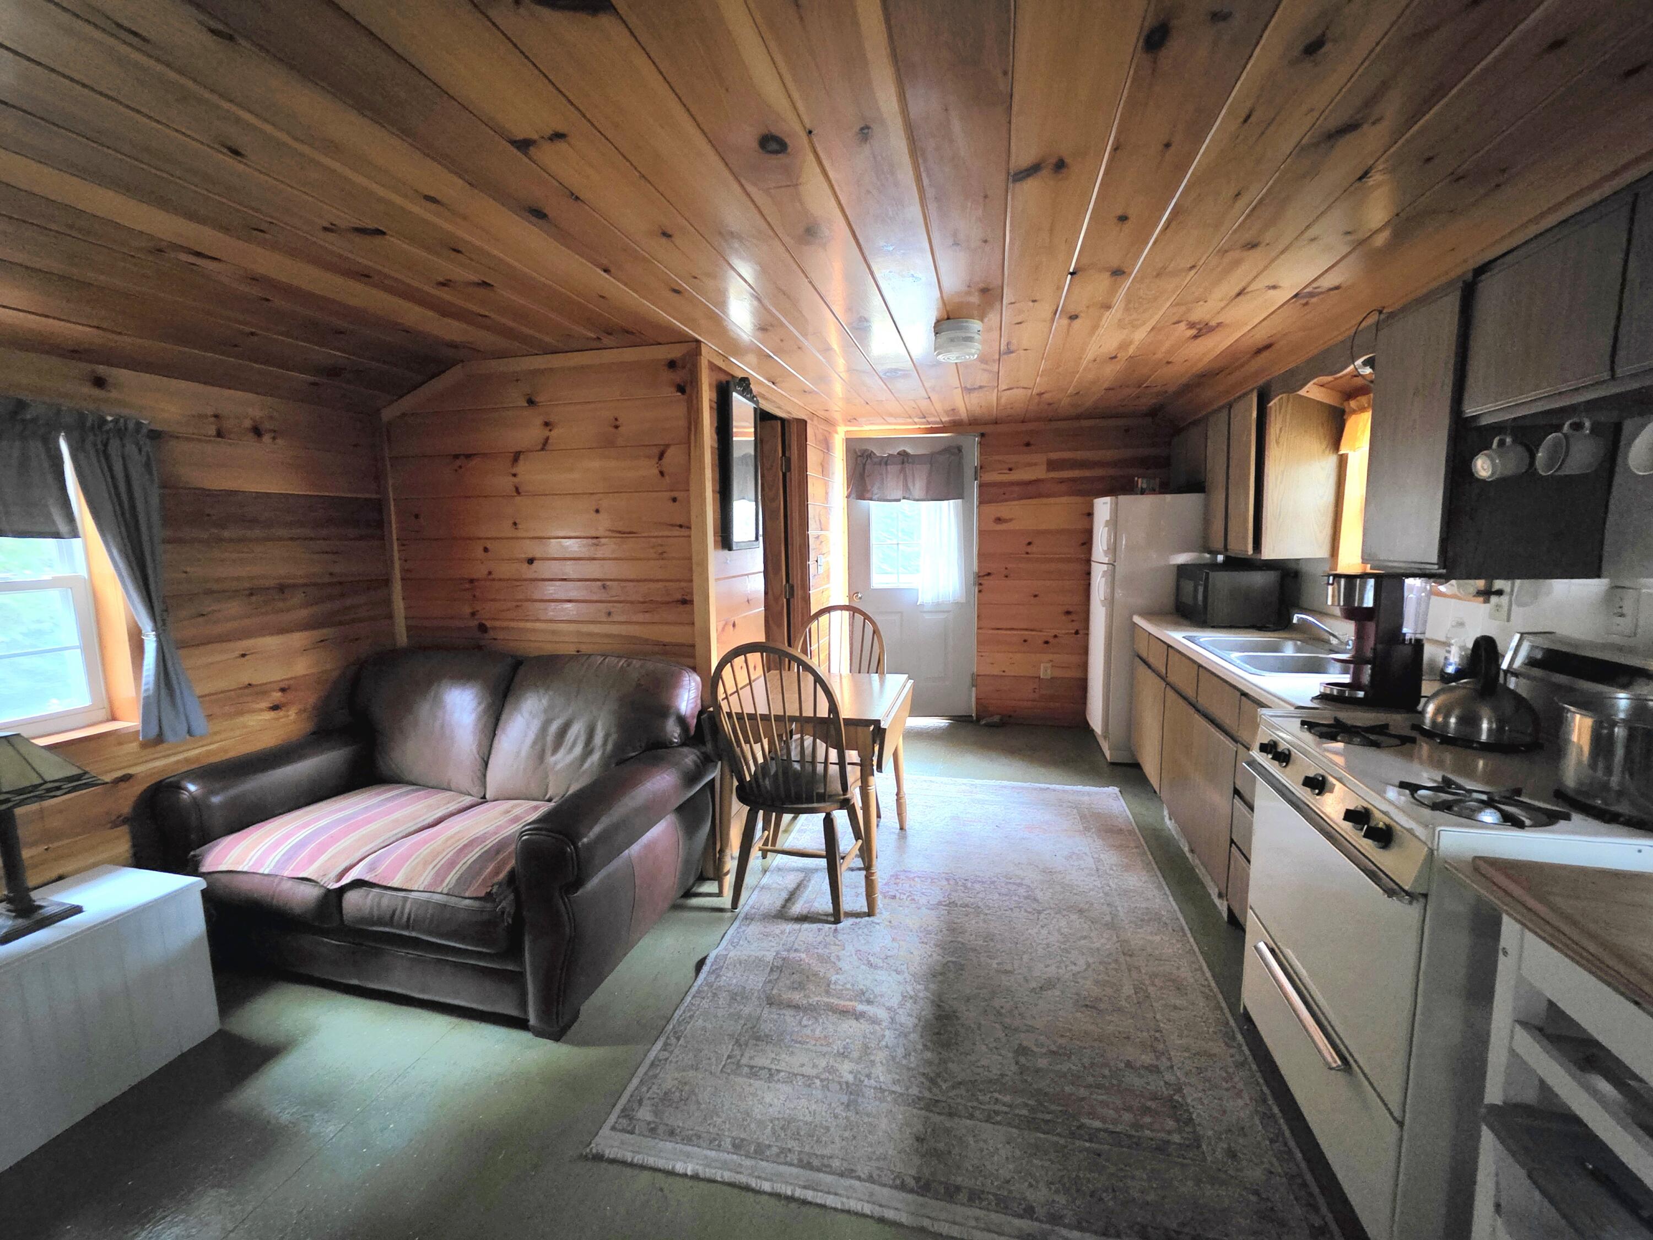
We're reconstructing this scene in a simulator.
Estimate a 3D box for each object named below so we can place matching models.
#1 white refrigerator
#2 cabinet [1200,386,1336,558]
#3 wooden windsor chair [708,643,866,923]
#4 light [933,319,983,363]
[{"bbox_3d":[2.060,0.043,3.881,0.740,1.590,0.650,1,8,15],"label":"white refrigerator"},{"bbox_3d":[2.161,-0.702,3.042,0.305,0.762,0.780,1,8,15],"label":"cabinet"},{"bbox_3d":[-0.115,0.572,2.395,0.480,1.040,0.530,0,8,12],"label":"wooden windsor chair"},{"bbox_3d":[0.484,-1.016,2.263,0.170,0.100,0.170,1,8,15],"label":"light"}]

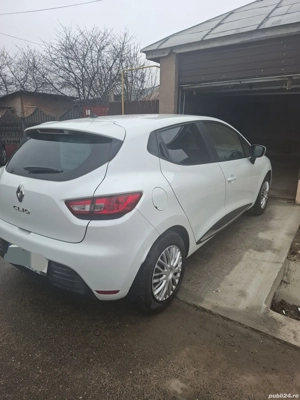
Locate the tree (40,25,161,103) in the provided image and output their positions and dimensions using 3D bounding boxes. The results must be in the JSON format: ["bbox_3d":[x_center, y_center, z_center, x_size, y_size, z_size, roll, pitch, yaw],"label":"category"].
[{"bbox_3d":[-2.226,-4.597,12.012,5.100,5.100,4.600,-2,16,-10],"label":"tree"}]

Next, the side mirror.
[{"bbox_3d":[1.254,-0.534,3.073,0.190,0.190,0.130,13,21,35],"label":"side mirror"}]

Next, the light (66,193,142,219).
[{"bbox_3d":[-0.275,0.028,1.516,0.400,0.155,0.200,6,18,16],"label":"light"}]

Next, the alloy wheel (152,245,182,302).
[{"bbox_3d":[0.102,0.520,1.941,0.120,0.405,0.405,13,21,35],"label":"alloy wheel"}]

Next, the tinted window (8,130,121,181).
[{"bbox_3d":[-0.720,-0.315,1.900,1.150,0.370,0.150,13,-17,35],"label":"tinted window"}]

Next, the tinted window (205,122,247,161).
[{"bbox_3d":[0.814,-0.609,2.770,0.070,0.400,0.920,-10,7,39],"label":"tinted window"}]

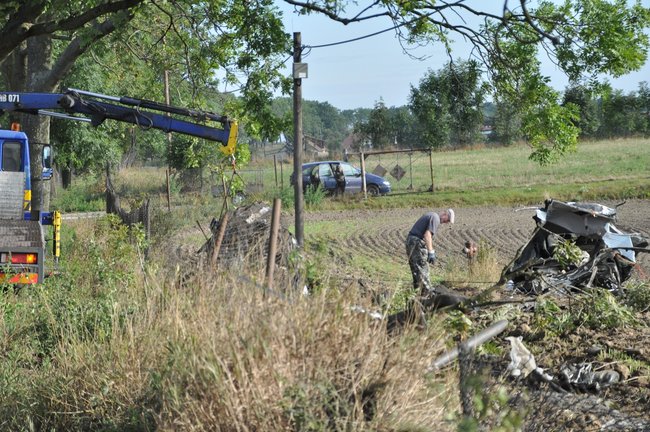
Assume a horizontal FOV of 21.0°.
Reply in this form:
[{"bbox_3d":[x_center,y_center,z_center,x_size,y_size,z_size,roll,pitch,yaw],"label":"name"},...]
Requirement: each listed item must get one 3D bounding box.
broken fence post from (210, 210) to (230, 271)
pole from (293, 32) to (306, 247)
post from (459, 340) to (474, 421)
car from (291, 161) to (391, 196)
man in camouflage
[{"bbox_3d":[-1.980,0.528,33.000,0.100,1.280,0.100,14,3,0],"label":"broken fence post"},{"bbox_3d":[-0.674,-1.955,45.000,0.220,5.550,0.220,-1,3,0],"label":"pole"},{"bbox_3d":[1.440,1.682,18.000,0.095,0.880,0.095,-3,3,0],"label":"post"},{"bbox_3d":[0.722,-1.662,79.000,4.250,1.580,1.740,0,3,10],"label":"car"},{"bbox_3d":[1.800,0.626,30.000,0.820,1.520,0.520,0,3,5],"label":"man in camouflage"}]

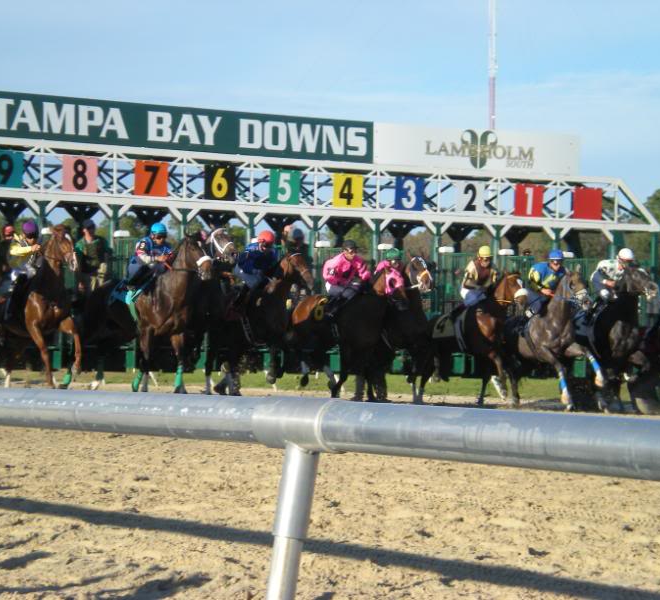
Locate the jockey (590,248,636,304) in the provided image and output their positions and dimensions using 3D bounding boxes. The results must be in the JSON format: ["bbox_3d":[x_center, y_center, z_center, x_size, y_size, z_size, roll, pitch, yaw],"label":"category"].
[{"bbox_3d":[4.296,-0.327,36.900,0.520,0.950,0.700,0,-1,-30],"label":"jockey"}]

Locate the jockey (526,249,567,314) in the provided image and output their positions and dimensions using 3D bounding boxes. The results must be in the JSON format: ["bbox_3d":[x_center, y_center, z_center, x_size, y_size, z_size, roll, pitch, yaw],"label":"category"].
[{"bbox_3d":[3.236,-0.266,36.300,0.480,1.020,0.720,0,0,-25],"label":"jockey"}]

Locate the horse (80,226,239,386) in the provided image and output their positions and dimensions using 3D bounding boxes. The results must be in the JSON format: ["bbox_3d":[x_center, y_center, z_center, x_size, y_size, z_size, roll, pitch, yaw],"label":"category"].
[{"bbox_3d":[-2.391,0.141,32.500,0.680,2.150,2.450,0,-1,-34],"label":"horse"}]

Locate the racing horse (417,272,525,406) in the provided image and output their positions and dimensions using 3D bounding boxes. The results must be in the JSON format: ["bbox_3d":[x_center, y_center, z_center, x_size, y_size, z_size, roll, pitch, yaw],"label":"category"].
[{"bbox_3d":[2.096,0.589,36.200,0.650,2.000,2.400,0,-1,-31],"label":"racing horse"}]

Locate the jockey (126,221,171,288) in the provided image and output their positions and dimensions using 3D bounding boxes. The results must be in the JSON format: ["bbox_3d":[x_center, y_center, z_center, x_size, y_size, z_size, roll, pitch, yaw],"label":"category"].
[{"bbox_3d":[-2.432,-0.593,32.700,0.520,0.920,0.650,0,-1,-29],"label":"jockey"}]

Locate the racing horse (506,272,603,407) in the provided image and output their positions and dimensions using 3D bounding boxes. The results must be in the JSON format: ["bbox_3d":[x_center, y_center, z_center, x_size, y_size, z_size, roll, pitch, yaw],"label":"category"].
[{"bbox_3d":[3.335,0.564,36.300,0.600,2.100,2.400,0,0,-24],"label":"racing horse"}]

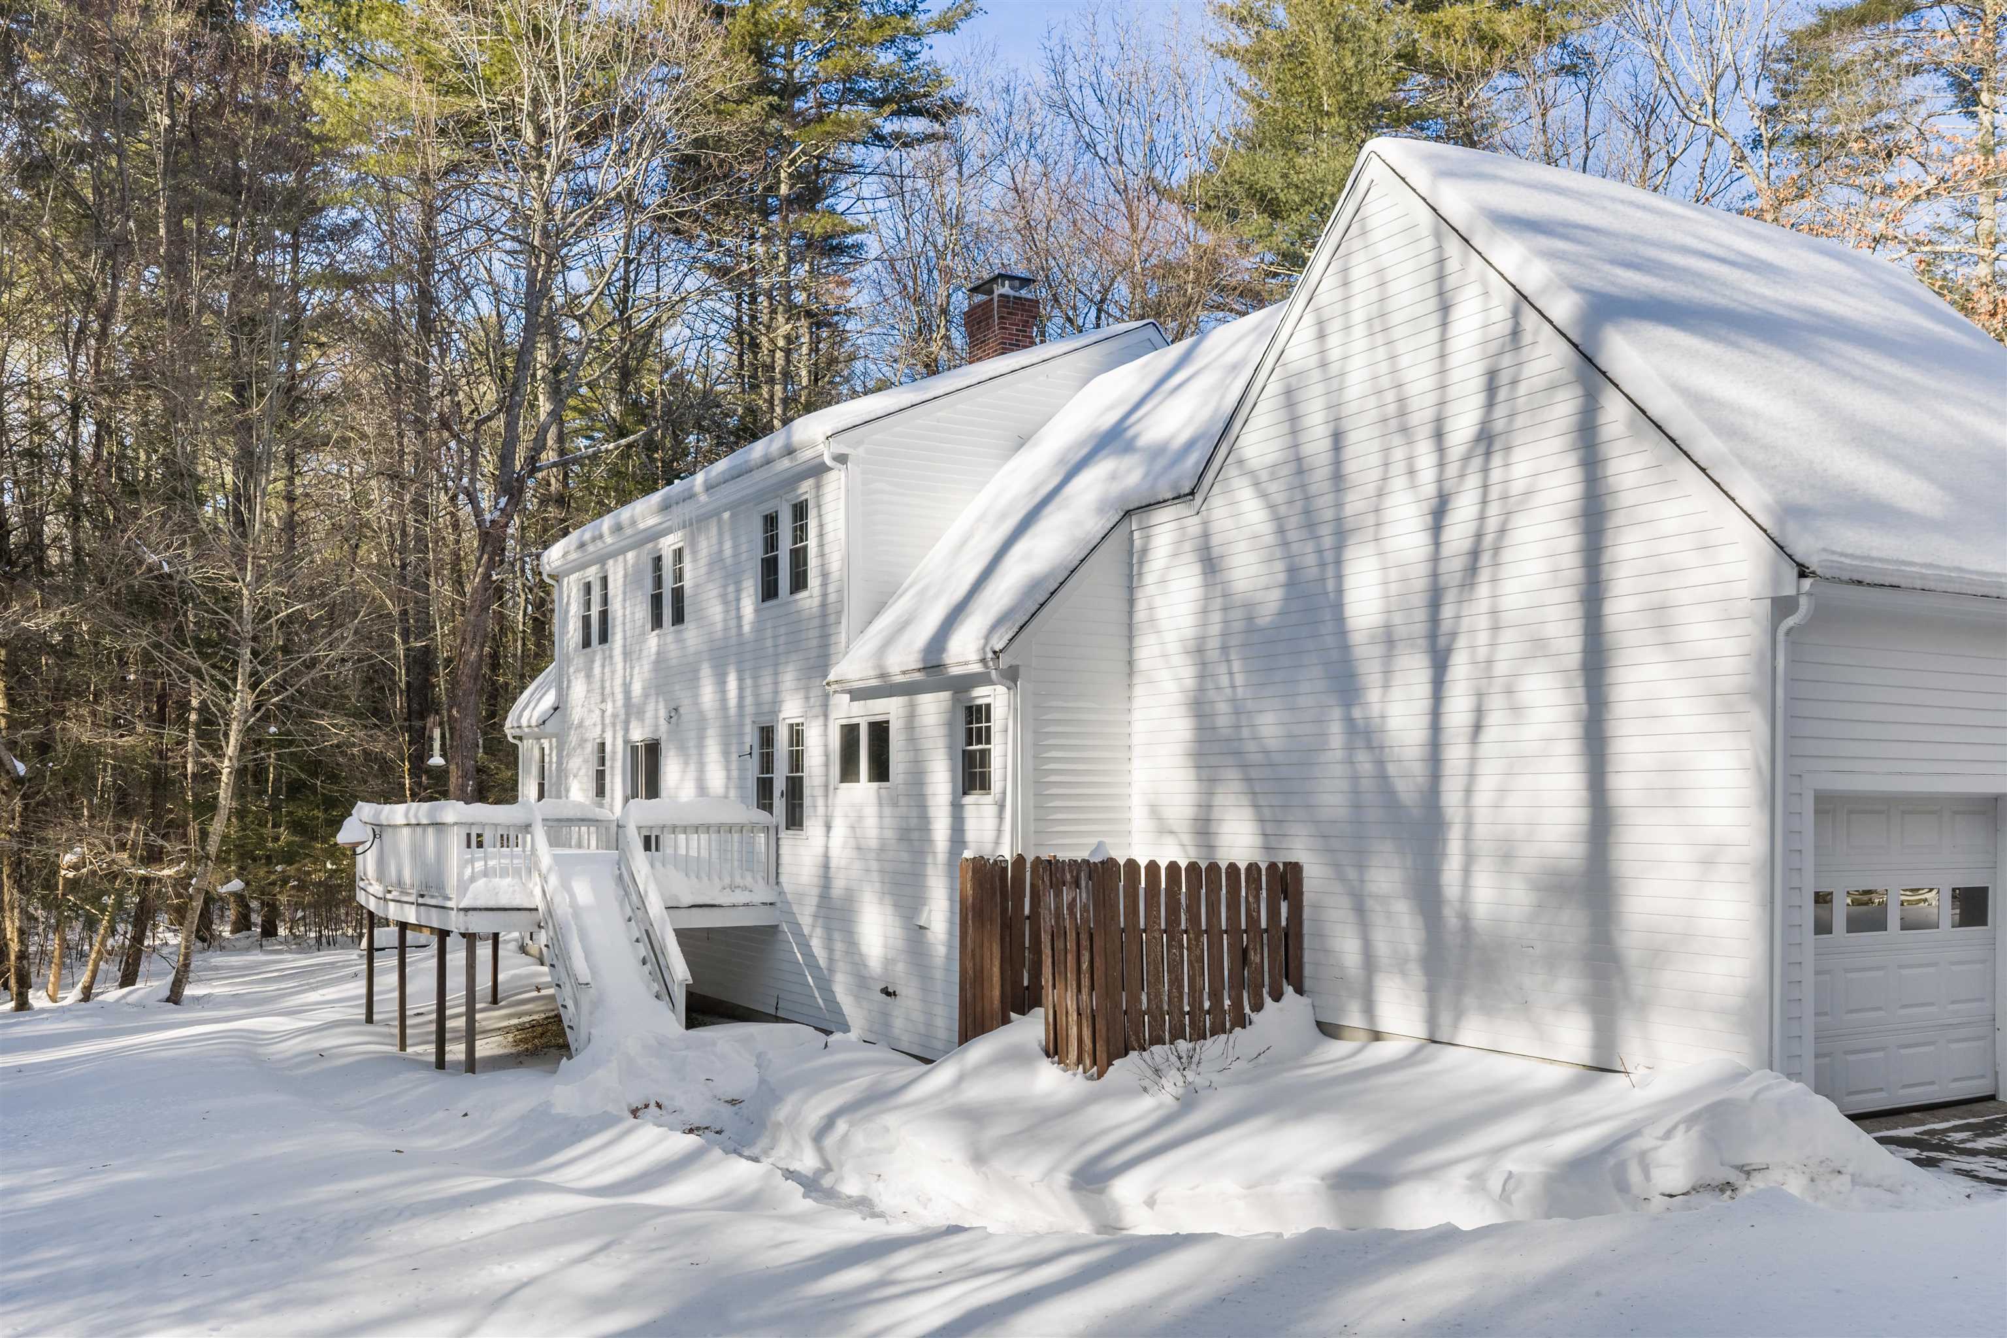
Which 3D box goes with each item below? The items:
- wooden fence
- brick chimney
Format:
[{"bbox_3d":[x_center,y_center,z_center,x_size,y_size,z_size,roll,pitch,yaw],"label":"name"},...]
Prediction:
[{"bbox_3d":[0.980,2.550,13.716,1.980,1.770,2.600,2,-4,-30],"label":"wooden fence"},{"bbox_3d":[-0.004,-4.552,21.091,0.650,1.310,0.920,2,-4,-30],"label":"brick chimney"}]

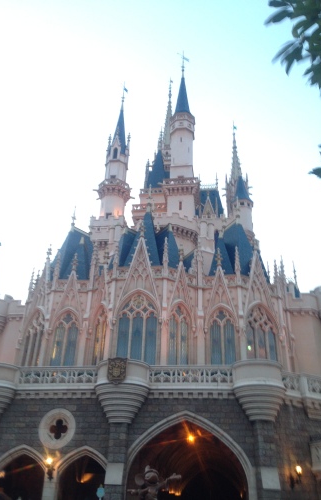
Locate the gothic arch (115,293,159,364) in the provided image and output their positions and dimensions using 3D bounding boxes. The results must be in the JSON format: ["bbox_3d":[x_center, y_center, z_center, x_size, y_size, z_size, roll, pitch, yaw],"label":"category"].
[{"bbox_3d":[-1.370,4.715,27.368,2.378,4.455,0.400,-1,-32,6],"label":"gothic arch"}]

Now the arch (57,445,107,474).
[{"bbox_3d":[-3.653,9.884,22.481,2.542,1.300,0.500,-1,-32,6],"label":"arch"}]

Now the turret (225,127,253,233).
[{"bbox_3d":[7.772,-7.501,47.275,2.545,13.845,2.545,-1,-32,6],"label":"turret"}]

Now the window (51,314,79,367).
[{"bbox_3d":[-5.826,5.555,28.959,1.686,3.755,0.350,-1,-32,6],"label":"window"}]

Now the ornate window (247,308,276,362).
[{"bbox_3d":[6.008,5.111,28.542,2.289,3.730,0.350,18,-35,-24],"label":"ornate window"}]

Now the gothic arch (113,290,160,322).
[{"bbox_3d":[-1.407,3.364,28.219,2.687,2.070,0.450,-1,-32,6],"label":"gothic arch"}]

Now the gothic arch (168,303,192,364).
[{"bbox_3d":[1.055,4.878,27.586,1.539,4.230,0.500,15,-34,-19],"label":"gothic arch"}]

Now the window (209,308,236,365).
[{"bbox_3d":[3.623,5.164,27.836,1.448,3.755,0.350,-1,-32,6],"label":"window"}]

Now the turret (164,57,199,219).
[{"bbox_3d":[2.064,-11.752,45.315,2.972,21.430,2.972,-1,-32,6],"label":"turret"}]

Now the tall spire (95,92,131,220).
[{"bbox_3d":[-3.596,-9.077,42.128,2.748,15.395,2.748,-1,-32,6],"label":"tall spire"}]

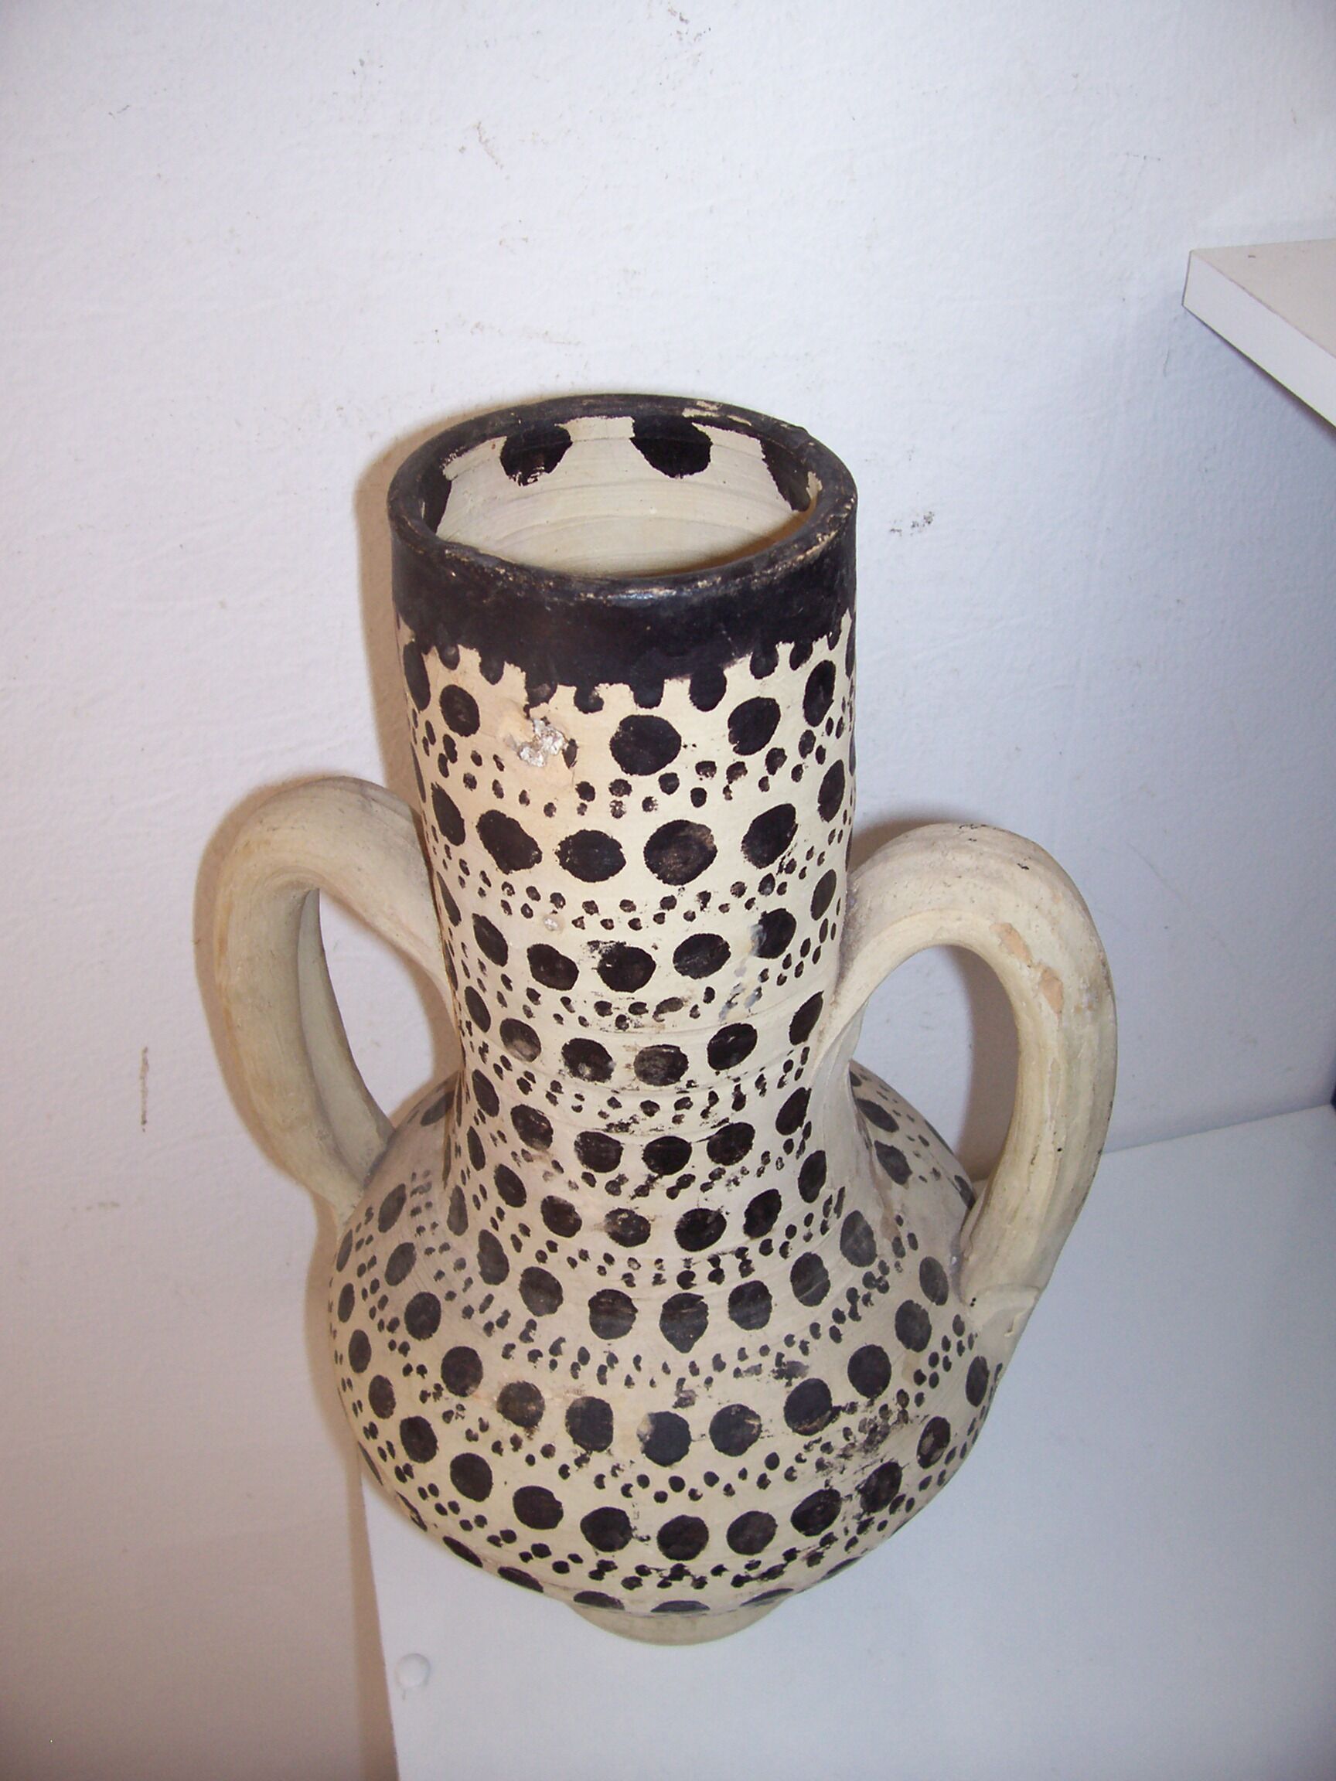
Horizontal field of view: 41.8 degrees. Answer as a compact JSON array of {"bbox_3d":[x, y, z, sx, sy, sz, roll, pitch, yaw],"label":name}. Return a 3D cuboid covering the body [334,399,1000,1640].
[{"bbox_3d":[-0.004,0.067,0.521,0.216,0.403,0.216,4,39,7],"label":"body"}]

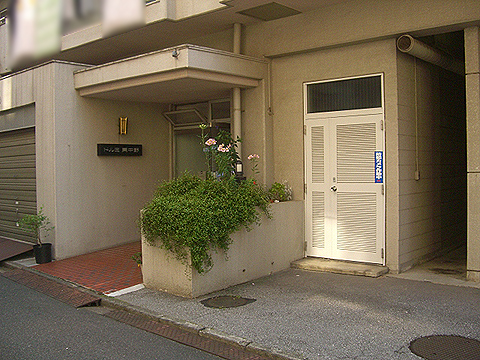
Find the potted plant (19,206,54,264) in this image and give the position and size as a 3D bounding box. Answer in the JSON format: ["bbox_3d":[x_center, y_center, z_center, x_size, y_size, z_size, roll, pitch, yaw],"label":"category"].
[{"bbox_3d":[-3.167,0.851,8.200,0.510,0.870,0.460,-1,2,-14],"label":"potted plant"}]

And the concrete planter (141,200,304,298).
[{"bbox_3d":[-0.144,0.809,7.061,0.910,0.925,2.460,0,2,37],"label":"concrete planter"}]

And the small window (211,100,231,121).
[{"bbox_3d":[-0.330,-1.195,9.100,0.500,0.330,0.060,1,2,41],"label":"small window"}]

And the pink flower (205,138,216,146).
[{"bbox_3d":[-0.381,-0.490,6.880,0.155,0.100,0.130,-1,1,0],"label":"pink flower"}]

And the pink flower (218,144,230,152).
[{"bbox_3d":[-0.206,-0.418,7.000,0.155,0.110,0.130,-1,1,0],"label":"pink flower"}]

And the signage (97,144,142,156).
[{"bbox_3d":[-2.037,-0.502,9.004,0.060,0.200,0.950,0,2,40],"label":"signage"}]

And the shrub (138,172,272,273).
[{"bbox_3d":[-0.410,0.465,6.735,0.970,1.060,1.530,0,2,40],"label":"shrub"}]

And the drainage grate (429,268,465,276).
[{"bbox_3d":[2.747,1.238,7.009,0.420,0.030,0.320,0,2,38],"label":"drainage grate"}]

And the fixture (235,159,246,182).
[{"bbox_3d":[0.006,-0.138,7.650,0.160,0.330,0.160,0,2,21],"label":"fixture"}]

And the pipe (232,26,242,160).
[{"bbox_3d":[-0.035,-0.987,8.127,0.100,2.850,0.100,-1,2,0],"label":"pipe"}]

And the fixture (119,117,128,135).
[{"bbox_3d":[-2.038,-0.948,9.250,0.090,0.280,0.130,1,2,43],"label":"fixture"}]

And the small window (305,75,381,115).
[{"bbox_3d":[1.429,-1.166,7.318,1.160,0.430,0.060,0,2,40],"label":"small window"}]

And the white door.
[{"bbox_3d":[1.438,0.126,7.358,1.210,2.000,0.070,0,2,40],"label":"white door"}]

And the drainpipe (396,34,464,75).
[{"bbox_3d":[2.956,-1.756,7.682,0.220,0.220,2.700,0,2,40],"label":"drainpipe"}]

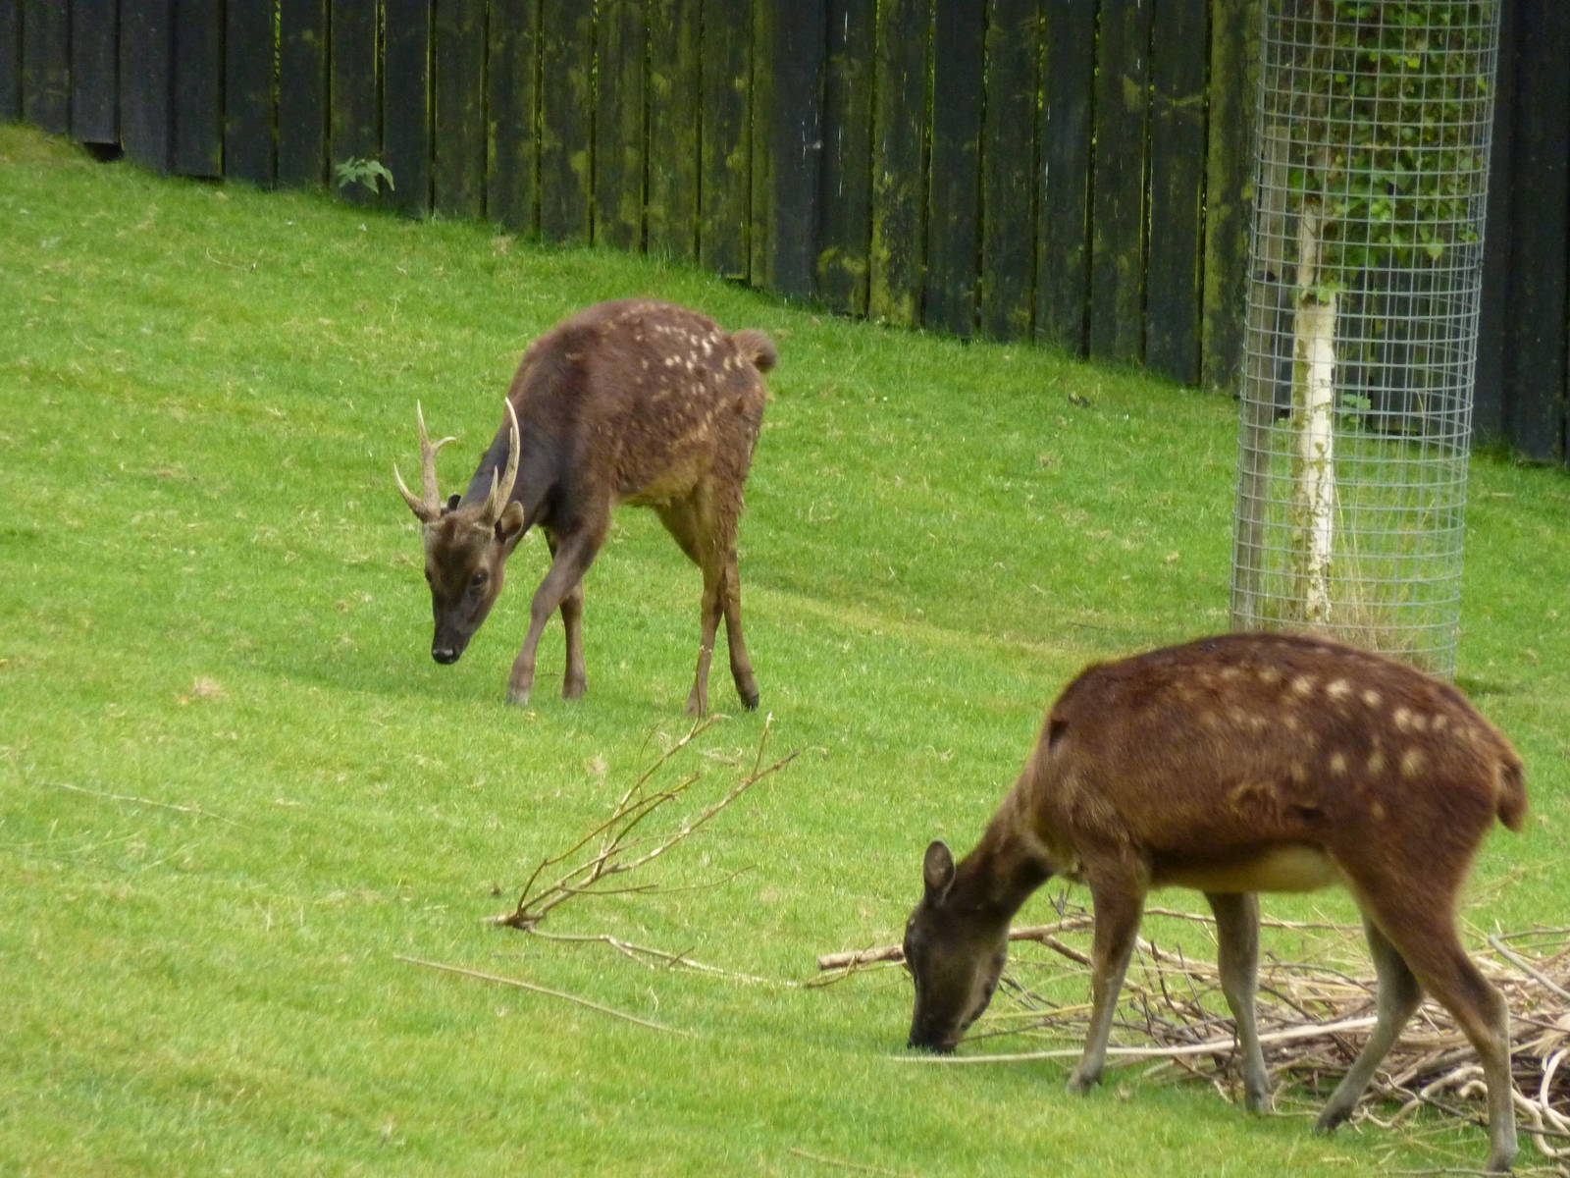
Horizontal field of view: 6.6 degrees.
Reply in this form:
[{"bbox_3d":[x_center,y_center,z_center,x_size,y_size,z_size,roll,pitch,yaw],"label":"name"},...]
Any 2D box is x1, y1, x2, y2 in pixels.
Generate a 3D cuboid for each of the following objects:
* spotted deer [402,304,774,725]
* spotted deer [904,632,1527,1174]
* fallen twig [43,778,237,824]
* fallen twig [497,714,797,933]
[{"bbox_3d":[-0.370,-0.155,25.400,0.280,0.780,0.940,5,7,39],"label":"spotted deer"},{"bbox_3d":[0.651,0.475,20.600,0.940,0.800,0.280,1,6,6],"label":"spotted deer"},{"bbox_3d":[-1.083,0.360,22.900,0.400,0.025,0.040,12,7,30],"label":"fallen twig"},{"bbox_3d":[-0.226,0.382,22.250,0.490,0.320,0.450,0,6,0],"label":"fallen twig"}]

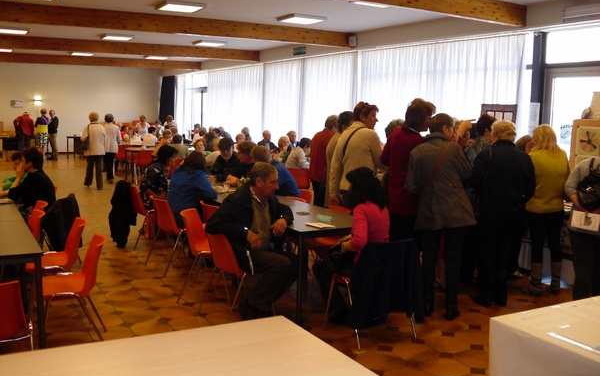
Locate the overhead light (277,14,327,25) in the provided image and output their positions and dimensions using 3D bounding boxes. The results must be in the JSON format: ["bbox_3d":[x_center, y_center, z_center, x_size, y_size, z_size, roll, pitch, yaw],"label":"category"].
[{"bbox_3d":[0.027,-3.064,11.360,0.650,0.080,0.650,-3,8,-30],"label":"overhead light"}]

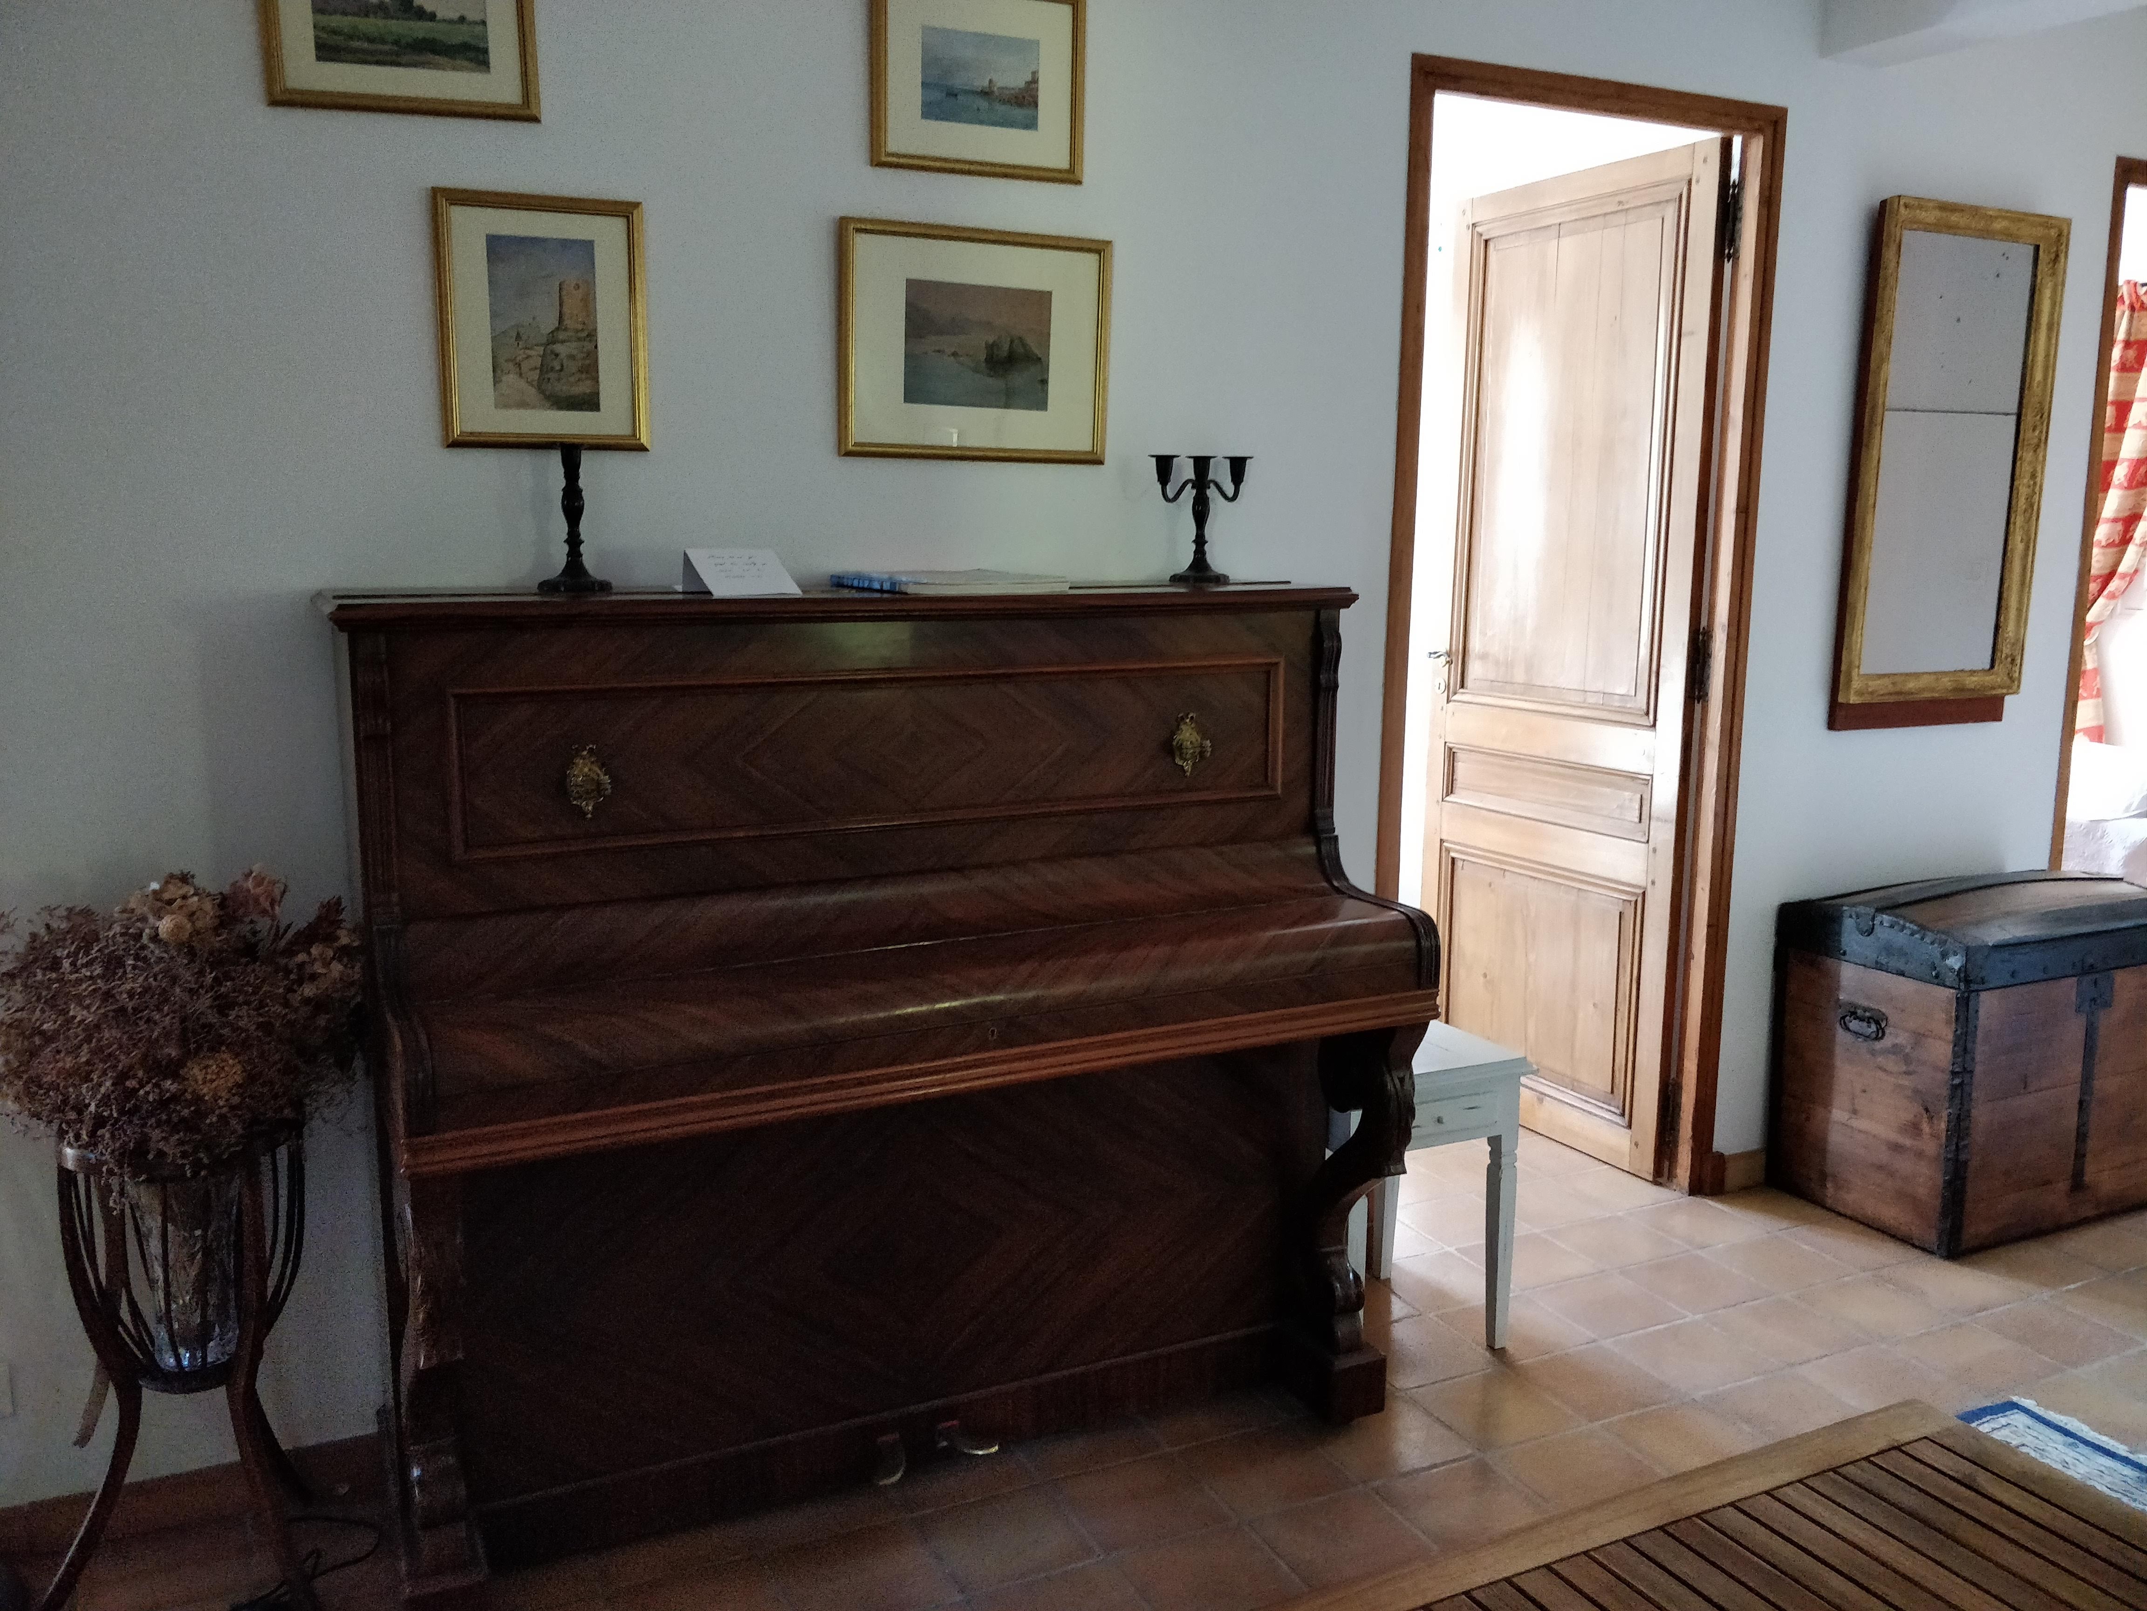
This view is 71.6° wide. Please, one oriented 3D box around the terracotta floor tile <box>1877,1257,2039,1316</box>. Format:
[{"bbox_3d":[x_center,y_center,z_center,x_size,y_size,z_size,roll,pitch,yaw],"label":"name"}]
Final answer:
[{"bbox_3d":[1.625,0.893,2.747,0.195,0.015,0.195,-4,8,-22],"label":"terracotta floor tile"}]

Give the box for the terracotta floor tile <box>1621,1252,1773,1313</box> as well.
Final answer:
[{"bbox_3d":[1.163,0.897,2.784,0.198,0.012,0.188,-5,13,-26],"label":"terracotta floor tile"}]

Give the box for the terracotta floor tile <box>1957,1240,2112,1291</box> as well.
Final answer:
[{"bbox_3d":[1.819,0.880,2.827,0.195,0.015,0.195,-4,8,-22],"label":"terracotta floor tile"}]

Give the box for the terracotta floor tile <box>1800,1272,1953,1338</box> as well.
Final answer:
[{"bbox_3d":[1.448,0.916,2.701,0.198,0.012,0.188,-5,13,-26],"label":"terracotta floor tile"}]

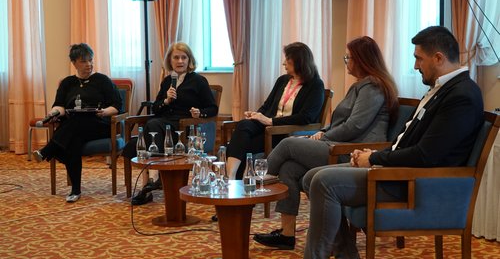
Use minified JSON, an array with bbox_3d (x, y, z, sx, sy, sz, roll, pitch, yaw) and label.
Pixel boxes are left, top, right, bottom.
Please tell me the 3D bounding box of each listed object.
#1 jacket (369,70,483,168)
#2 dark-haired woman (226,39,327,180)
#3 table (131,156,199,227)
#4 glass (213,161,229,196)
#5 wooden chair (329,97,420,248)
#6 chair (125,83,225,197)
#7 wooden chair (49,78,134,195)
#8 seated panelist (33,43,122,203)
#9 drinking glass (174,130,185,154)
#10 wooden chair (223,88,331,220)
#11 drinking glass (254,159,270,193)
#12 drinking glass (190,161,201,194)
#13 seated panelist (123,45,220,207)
[{"bbox_3d":[0.868,0.029,3.945,0.550,0.630,0.500,0,6,1],"label":"jacket"},{"bbox_3d":[0.051,-0.013,5.930,0.840,1.265,0.540,-5,7,-38],"label":"dark-haired woman"},{"bbox_3d":[-0.532,0.431,5.645,0.602,0.452,0.602,-1,6,0],"label":"table"},{"bbox_3d":[-0.162,0.256,4.220,0.078,0.172,0.078,-1,6,0],"label":"glass"},{"bbox_3d":[0.656,0.259,4.973,0.645,0.905,0.575,-3,6,-19],"label":"wooden chair"},{"bbox_3d":[-0.637,0.102,6.683,0.609,0.905,0.620,2,6,28],"label":"chair"},{"bbox_3d":[-1.389,0.077,6.958,0.575,0.905,0.645,0,6,5],"label":"wooden chair"},{"bbox_3d":[-1.466,-0.085,6.753,0.680,1.280,0.800,0,6,8],"label":"seated panelist"},{"bbox_3d":[-0.523,0.101,5.851,0.072,0.165,0.072,-1,6,0],"label":"drinking glass"},{"bbox_3d":[0.197,0.156,6.046,0.620,0.905,0.609,-4,7,-35],"label":"wooden chair"},{"bbox_3d":[0.077,0.246,4.290,0.078,0.175,0.078,-1,6,0],"label":"drinking glass"},{"bbox_3d":[-0.284,0.252,4.348,0.072,0.165,0.072,-1,6,0],"label":"drinking glass"},{"bbox_3d":[-0.676,-0.076,6.523,0.590,1.290,0.810,2,6,26],"label":"seated panelist"}]

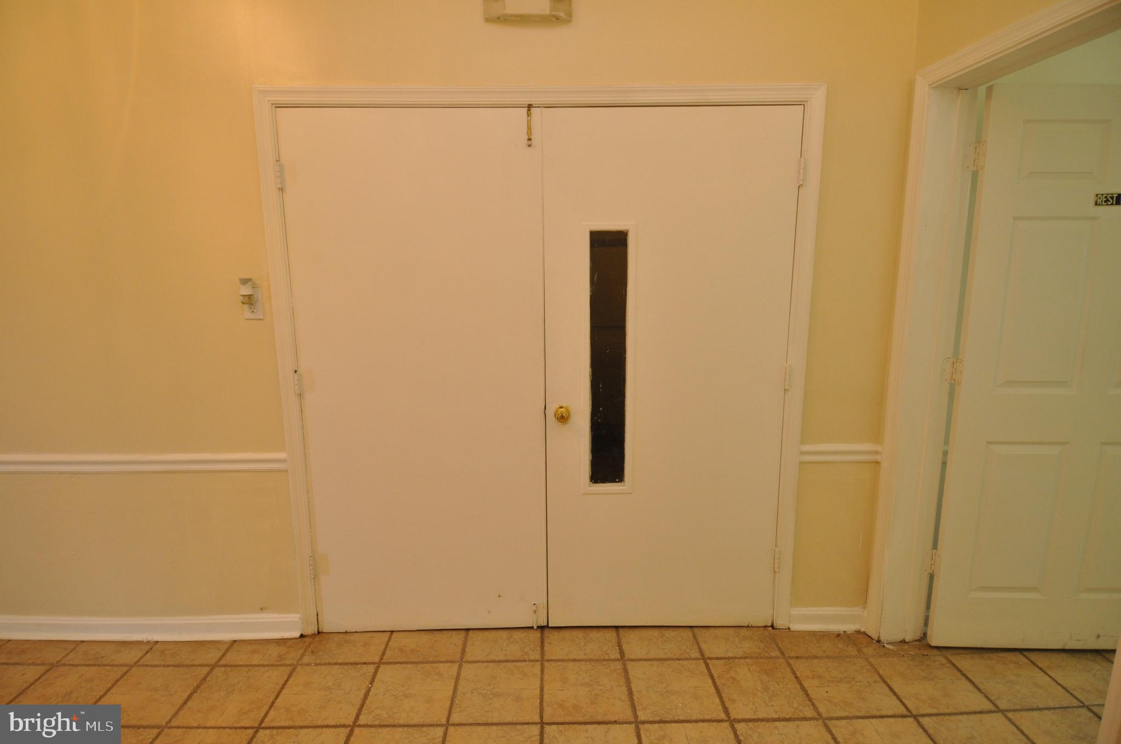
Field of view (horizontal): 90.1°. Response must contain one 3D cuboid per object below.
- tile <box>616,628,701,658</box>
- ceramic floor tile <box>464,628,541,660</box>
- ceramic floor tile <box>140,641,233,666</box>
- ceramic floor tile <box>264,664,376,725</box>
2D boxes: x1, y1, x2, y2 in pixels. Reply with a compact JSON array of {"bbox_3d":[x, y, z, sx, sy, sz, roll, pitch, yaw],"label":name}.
[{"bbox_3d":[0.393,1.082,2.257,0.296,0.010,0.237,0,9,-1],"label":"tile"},{"bbox_3d":[-0.224,1.093,2.243,0.296,0.010,0.208,0,9,-1],"label":"ceramic floor tile"},{"bbox_3d":[-1.462,1.106,2.196,0.296,0.010,0.150,0,9,-1],"label":"ceramic floor tile"},{"bbox_3d":[-0.833,1.137,1.972,0.296,0.010,0.296,0,9,-1],"label":"ceramic floor tile"}]

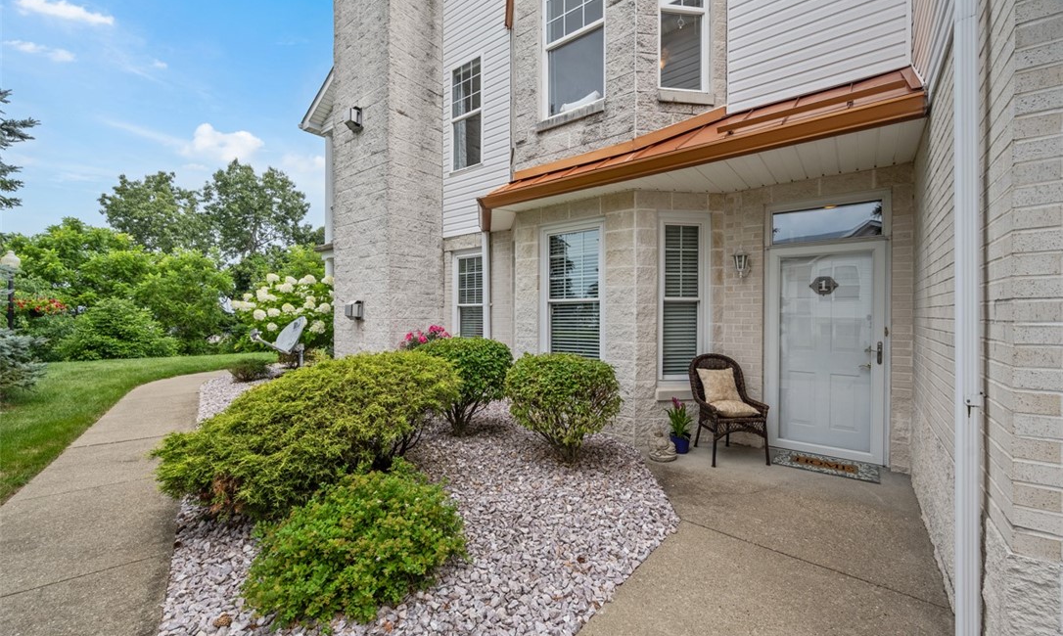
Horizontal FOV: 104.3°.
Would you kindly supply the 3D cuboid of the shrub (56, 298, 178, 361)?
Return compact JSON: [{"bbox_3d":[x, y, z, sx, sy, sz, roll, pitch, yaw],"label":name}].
[{"bbox_3d":[-14.300,0.380,14.300,3.000,2.050,2.800,0,0,-45],"label":"shrub"}]

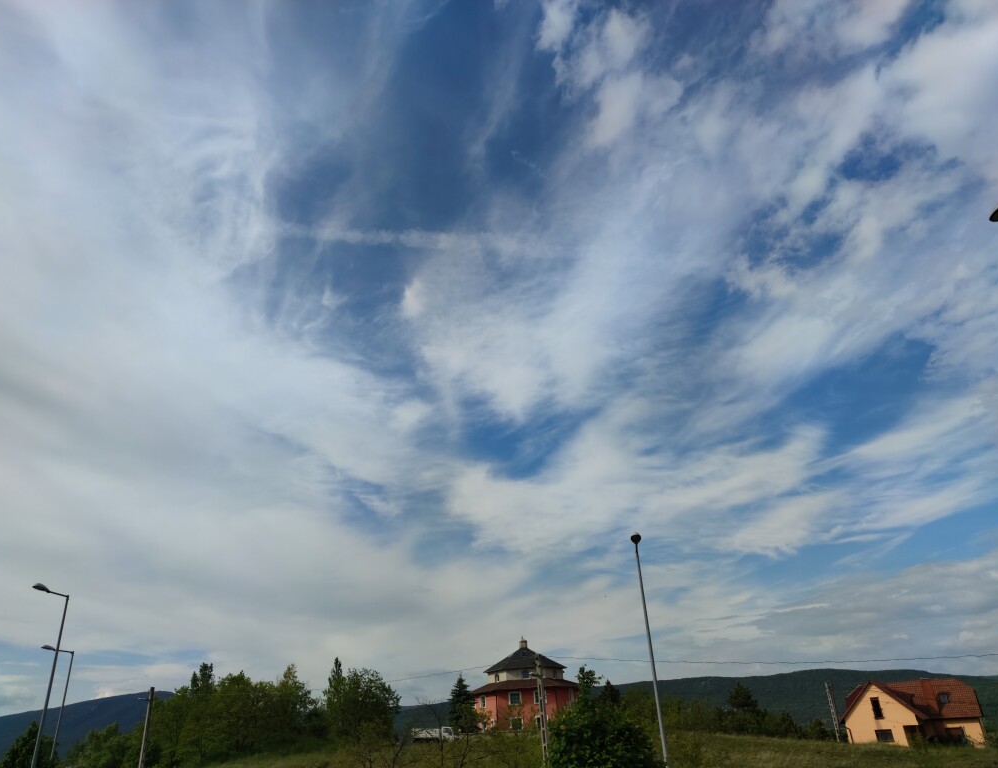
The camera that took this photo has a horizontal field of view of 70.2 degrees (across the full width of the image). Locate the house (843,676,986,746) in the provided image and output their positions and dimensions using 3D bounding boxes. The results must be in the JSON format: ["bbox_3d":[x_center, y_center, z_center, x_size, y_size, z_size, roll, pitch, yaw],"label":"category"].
[{"bbox_3d":[44.792,35.730,77.337,13.190,6.420,10.610,-17,-29,27],"label":"house"}]

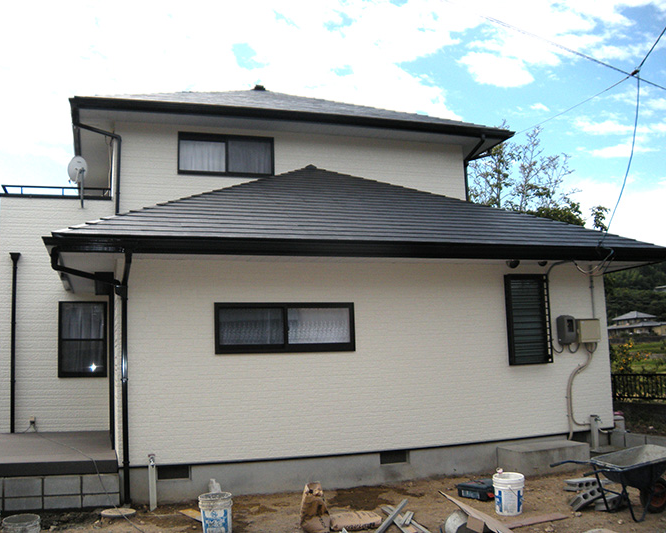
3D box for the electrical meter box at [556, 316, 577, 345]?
[{"bbox_3d":[3.150,0.860,9.608,0.205,0.375,0.165,1,-8,-19],"label":"electrical meter box"}]

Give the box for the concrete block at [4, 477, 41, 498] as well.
[{"bbox_3d":[-3.099,2.207,7.206,0.390,0.190,0.150,1,-9,-18],"label":"concrete block"}]

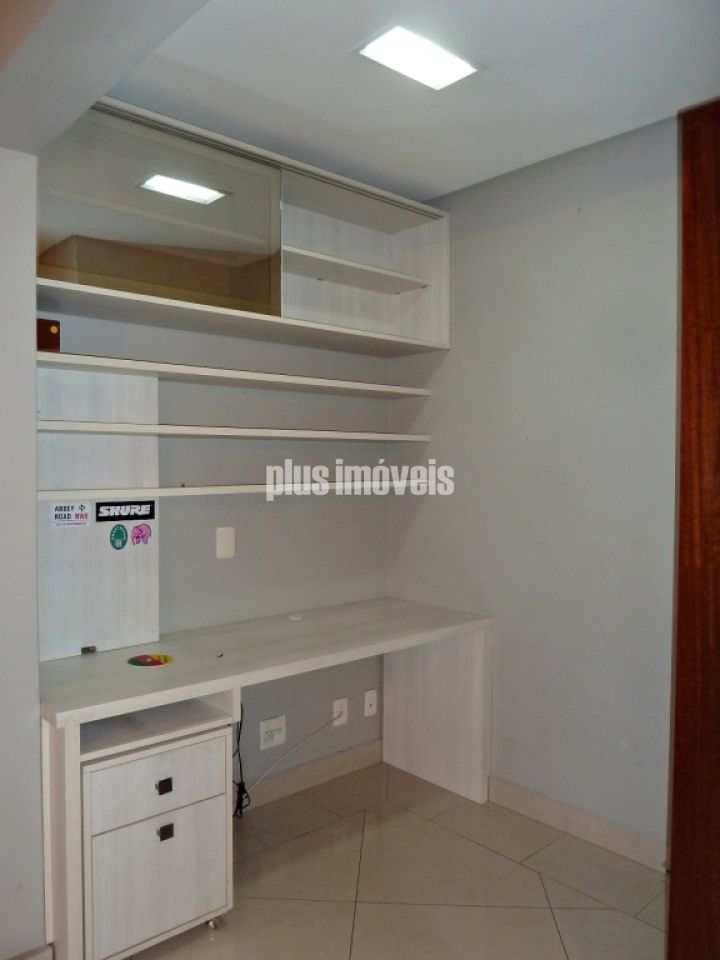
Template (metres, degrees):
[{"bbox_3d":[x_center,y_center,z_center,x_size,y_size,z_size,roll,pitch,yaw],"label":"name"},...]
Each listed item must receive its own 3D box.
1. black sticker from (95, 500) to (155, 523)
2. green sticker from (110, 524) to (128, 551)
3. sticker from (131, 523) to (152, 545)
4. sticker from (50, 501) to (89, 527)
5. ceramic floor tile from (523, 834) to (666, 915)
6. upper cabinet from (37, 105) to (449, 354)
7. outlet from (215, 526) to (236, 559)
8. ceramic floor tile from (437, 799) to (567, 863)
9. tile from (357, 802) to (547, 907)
[{"bbox_3d":[-0.782,0.105,2.325,0.201,0.064,0.004,-1,2,-41],"label":"black sticker"},{"bbox_3d":[-0.801,0.191,2.311,0.061,0.086,0.004,-1,2,-41],"label":"green sticker"},{"bbox_3d":[-0.743,0.186,2.361,0.073,0.072,0.004,-1,2,-41],"label":"sticker"},{"bbox_3d":[-0.918,0.109,2.208,0.121,0.075,0.004,-1,2,-41],"label":"sticker"},{"bbox_3d":[0.792,1.312,2.321,0.292,0.010,0.403,0,0,-44],"label":"ceramic floor tile"},{"bbox_3d":[-0.365,-0.827,2.512,1.660,0.570,0.340,-1,2,-41],"label":"upper cabinet"},{"bbox_3d":[-0.507,0.240,2.636,0.083,0.118,0.010,-1,2,-41],"label":"outlet"},{"bbox_3d":[0.517,1.317,2.630,0.298,0.010,0.398,-1,2,-44],"label":"ceramic floor tile"},{"bbox_3d":[0.302,1.321,2.457,0.600,0.010,0.600,0,1,3],"label":"tile"}]

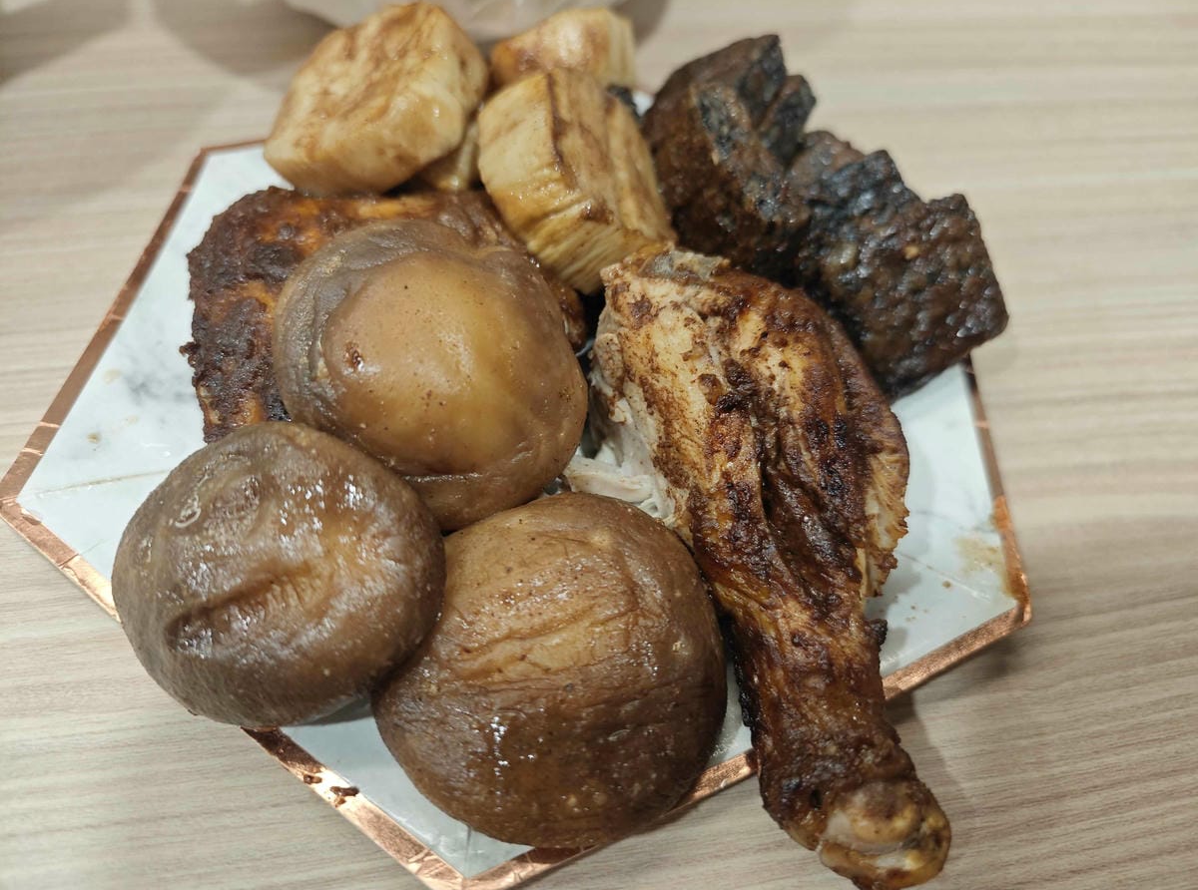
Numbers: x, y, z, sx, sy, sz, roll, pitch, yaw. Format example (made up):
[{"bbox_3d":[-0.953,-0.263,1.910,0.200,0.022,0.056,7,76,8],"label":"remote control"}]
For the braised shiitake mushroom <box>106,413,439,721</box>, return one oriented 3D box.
[{"bbox_3d":[-0.056,0.019,0.140,0.056,0.034,0.056,4,59,-6],"label":"braised shiitake mushroom"}]

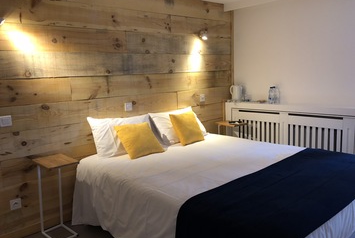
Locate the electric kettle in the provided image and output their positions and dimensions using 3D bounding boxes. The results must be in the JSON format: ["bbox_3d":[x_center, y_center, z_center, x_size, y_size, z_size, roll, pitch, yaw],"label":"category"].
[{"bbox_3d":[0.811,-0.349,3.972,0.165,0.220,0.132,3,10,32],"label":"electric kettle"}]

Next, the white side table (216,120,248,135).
[{"bbox_3d":[0.724,0.385,3.854,0.245,0.665,0.400,-9,11,-39],"label":"white side table"}]

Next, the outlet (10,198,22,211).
[{"bbox_3d":[-1.357,0.715,2.412,0.084,0.084,0.012,-9,11,-39],"label":"outlet"}]

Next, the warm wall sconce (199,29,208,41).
[{"bbox_3d":[0.315,-1.043,3.548,0.085,0.120,0.110,-9,11,-39],"label":"warm wall sconce"}]

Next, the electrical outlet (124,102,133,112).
[{"bbox_3d":[-0.511,-0.129,3.022,0.084,0.084,0.012,-9,11,-39],"label":"electrical outlet"}]

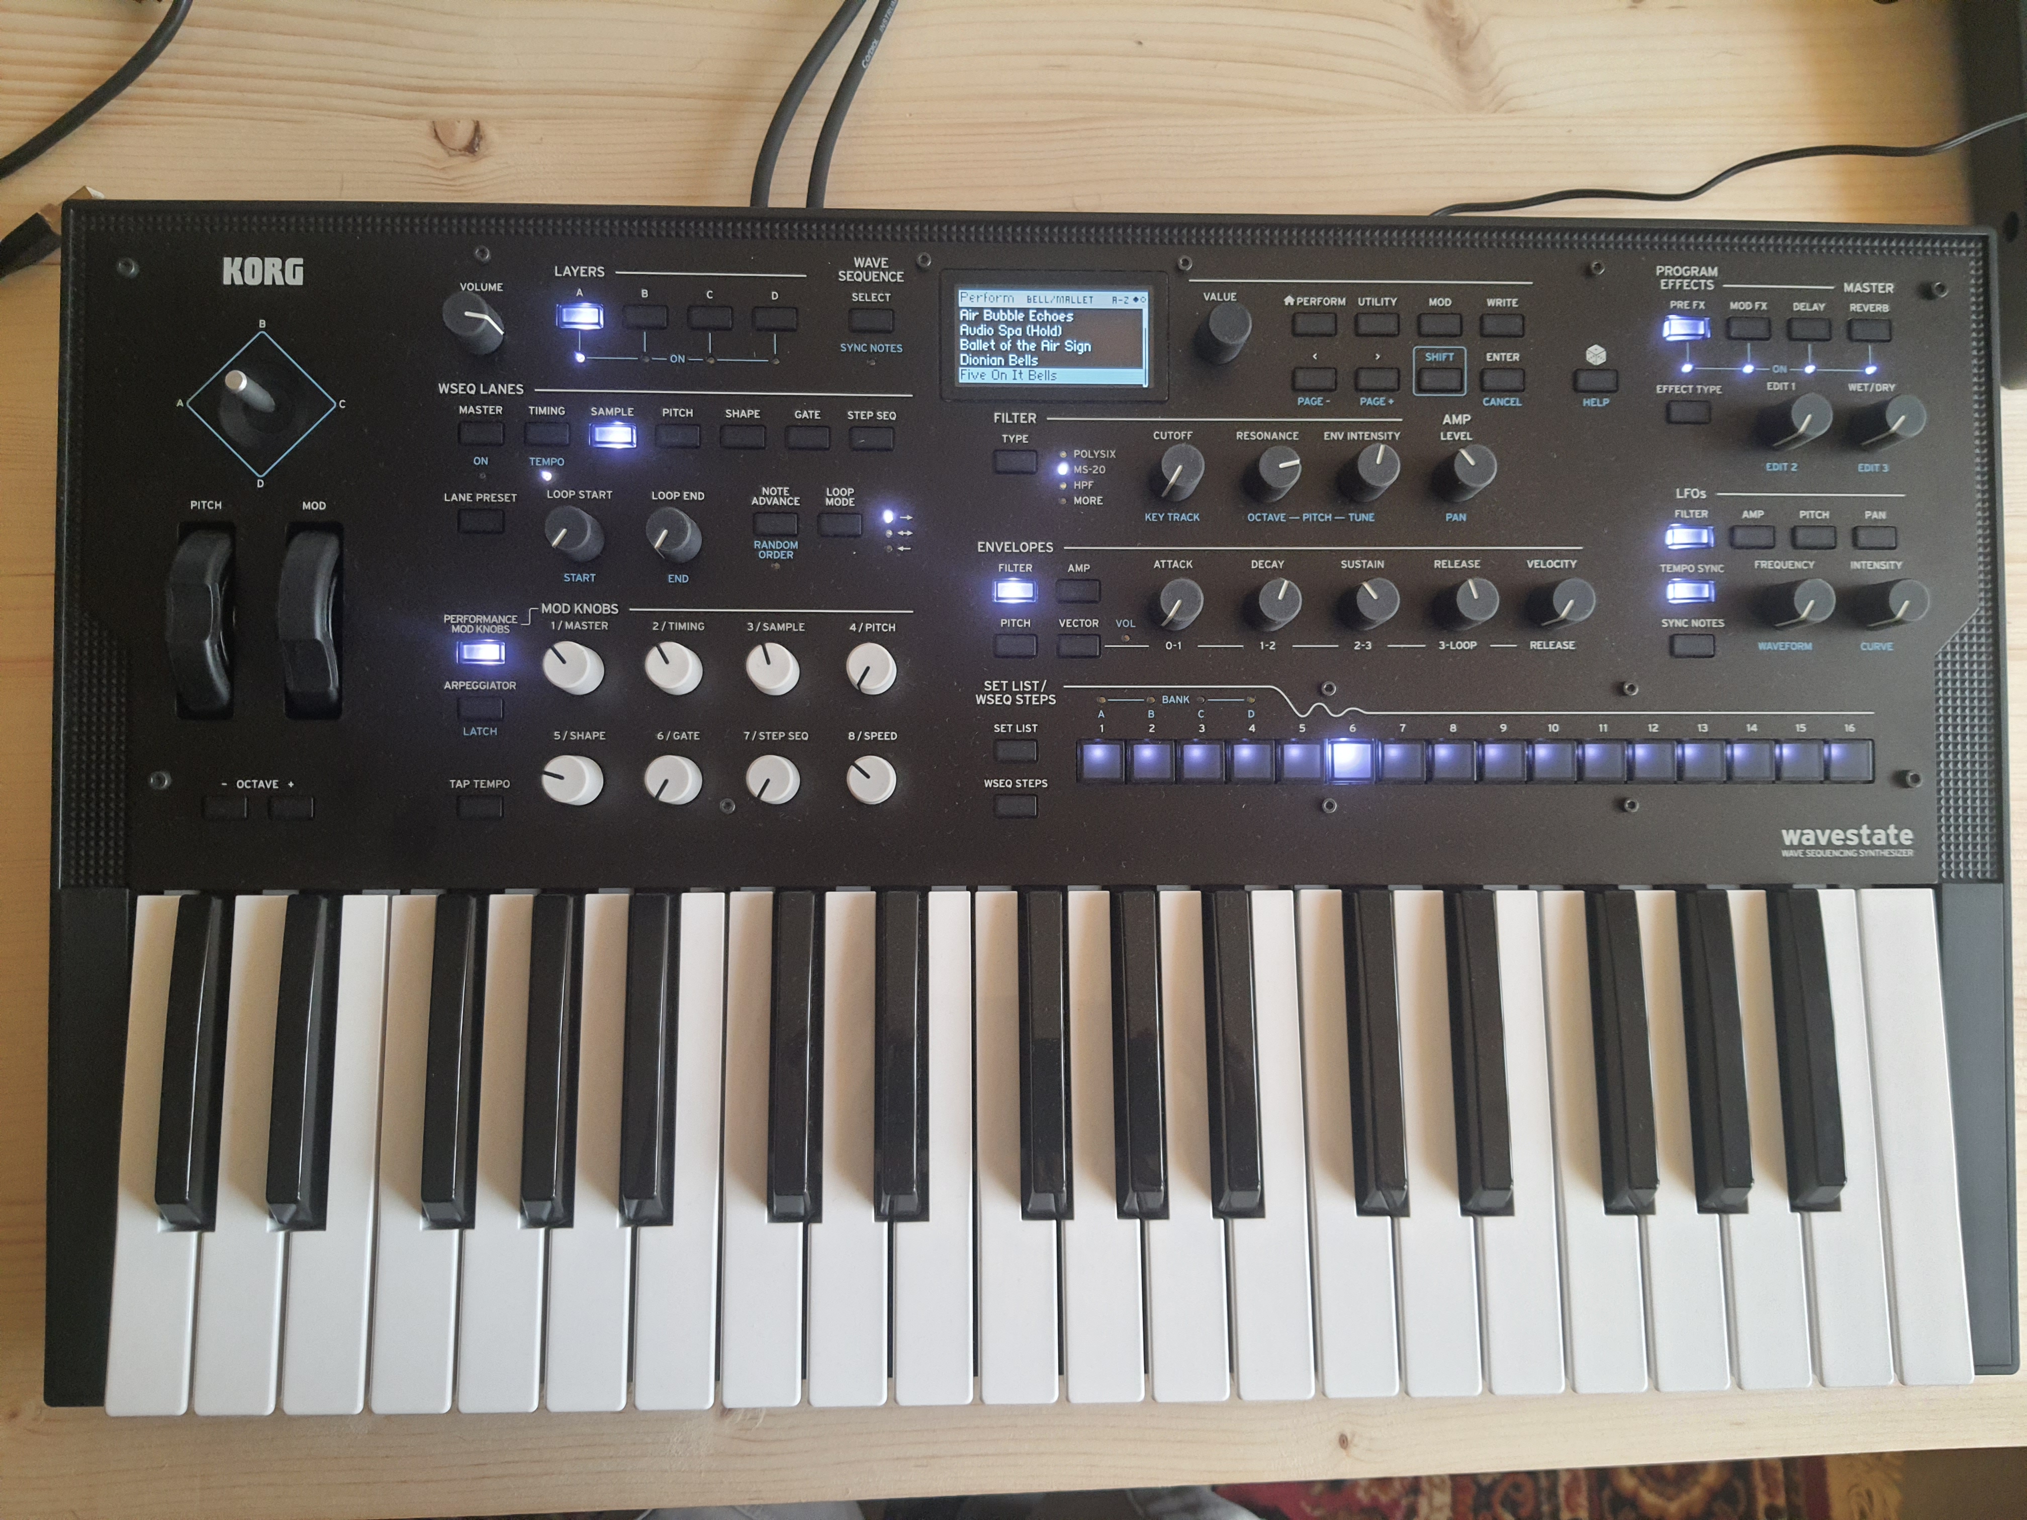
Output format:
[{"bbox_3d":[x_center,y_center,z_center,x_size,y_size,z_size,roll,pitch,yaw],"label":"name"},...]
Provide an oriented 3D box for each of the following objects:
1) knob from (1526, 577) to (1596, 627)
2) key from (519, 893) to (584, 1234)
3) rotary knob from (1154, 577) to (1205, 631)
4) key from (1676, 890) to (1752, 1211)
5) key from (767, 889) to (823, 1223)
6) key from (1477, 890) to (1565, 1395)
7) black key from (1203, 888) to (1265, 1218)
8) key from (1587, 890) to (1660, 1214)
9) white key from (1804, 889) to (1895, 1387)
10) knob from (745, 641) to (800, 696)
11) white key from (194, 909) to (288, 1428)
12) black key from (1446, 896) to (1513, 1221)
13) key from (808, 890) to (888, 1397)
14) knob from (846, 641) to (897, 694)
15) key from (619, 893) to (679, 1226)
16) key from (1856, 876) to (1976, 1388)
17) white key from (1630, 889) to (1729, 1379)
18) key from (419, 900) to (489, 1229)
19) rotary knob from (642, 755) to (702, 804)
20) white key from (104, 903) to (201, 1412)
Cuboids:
[{"bbox_3d":[0.158,-0.045,0.437,0.014,0.016,0.014,0,88,-2],"label":"knob"},{"bbox_3d":[-0.128,0.083,0.422,0.012,0.013,0.090,0,82,-2],"label":"key"},{"bbox_3d":[0.046,-0.044,0.428,0.014,0.015,0.014,0,87,-2],"label":"rotary knob"},{"bbox_3d":[0.201,0.082,0.435,0.012,0.013,0.090,0,82,-2],"label":"key"},{"bbox_3d":[-0.061,0.081,0.425,0.013,0.013,0.091,0,81,-2],"label":"key"},{"bbox_3d":[0.142,0.108,0.440,0.022,0.017,0.140,0,82,-2],"label":"key"},{"bbox_3d":[0.063,0.082,0.430,0.012,0.013,0.090,0,82,-2],"label":"black key"},{"bbox_3d":[0.175,0.083,0.435,0.013,0.012,0.091,0,82,-2],"label":"key"},{"bbox_3d":[0.237,0.108,0.445,0.022,0.015,0.141,0,82,-2],"label":"white key"},{"bbox_3d":[-0.067,-0.026,0.424,0.014,0.015,0.014,0,88,-2],"label":"knob"},{"bbox_3d":[-0.210,0.109,0.427,0.022,0.017,0.140,0,82,-2],"label":"white key"},{"bbox_3d":[0.133,0.082,0.432,0.012,0.013,0.090,0,82,-2],"label":"black key"},{"bbox_3d":[-0.046,0.109,0.434,0.022,0.015,0.141,0,82,-2],"label":"key"},{"bbox_3d":[-0.040,-0.026,0.425,0.014,0.015,0.014,0,88,-2],"label":"knob"},{"bbox_3d":[-0.101,0.082,0.424,0.012,0.013,0.090,0,82,-2],"label":"key"},{"bbox_3d":[0.260,0.107,0.446,0.022,0.017,0.142,0,81,-2],"label":"key"},{"bbox_3d":[0.189,0.108,0.443,0.022,0.019,0.141,0,82,-2],"label":"white key"},{"bbox_3d":[-0.156,0.083,0.422,0.013,0.012,0.090,0,82,-2],"label":"key"},{"bbox_3d":[-0.094,0.006,0.421,0.014,0.015,0.014,0,87,-2],"label":"rotary knob"},{"bbox_3d":[-0.234,0.109,0.426,0.022,0.017,0.141,0,82,-2],"label":"white key"}]

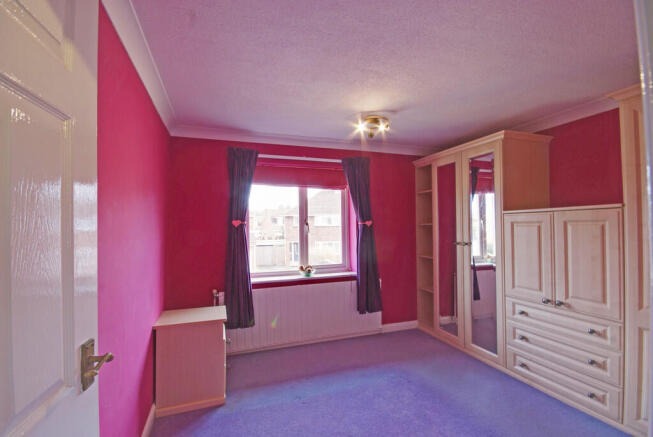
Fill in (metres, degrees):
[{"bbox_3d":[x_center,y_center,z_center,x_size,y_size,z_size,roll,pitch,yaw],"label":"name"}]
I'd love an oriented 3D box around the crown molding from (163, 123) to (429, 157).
[{"bbox_3d":[0.063,-0.871,3.172,3.283,0.127,0.118,1,-2,-19],"label":"crown molding"}]

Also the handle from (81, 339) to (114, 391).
[{"bbox_3d":[-0.607,0.395,0.710,0.060,0.118,0.110,0,-2,-12],"label":"handle"}]

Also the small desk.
[{"bbox_3d":[-1.039,1.073,2.125,0.475,0.627,0.377,1,-2,-22],"label":"small desk"}]

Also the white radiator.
[{"bbox_3d":[-0.210,1.036,3.001,1.828,0.608,0.098,1,-2,-19],"label":"white radiator"}]

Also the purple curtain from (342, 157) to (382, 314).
[{"bbox_3d":[0.435,0.195,3.233,0.510,1.823,0.127,1,-2,-19],"label":"purple curtain"}]

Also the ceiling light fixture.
[{"bbox_3d":[0.433,-0.843,2.509,0.255,0.157,0.255,1,-2,-22],"label":"ceiling light fixture"}]

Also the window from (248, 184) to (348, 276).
[{"bbox_3d":[-0.328,0.081,3.269,1.306,1.181,0.078,1,-2,-19],"label":"window"}]

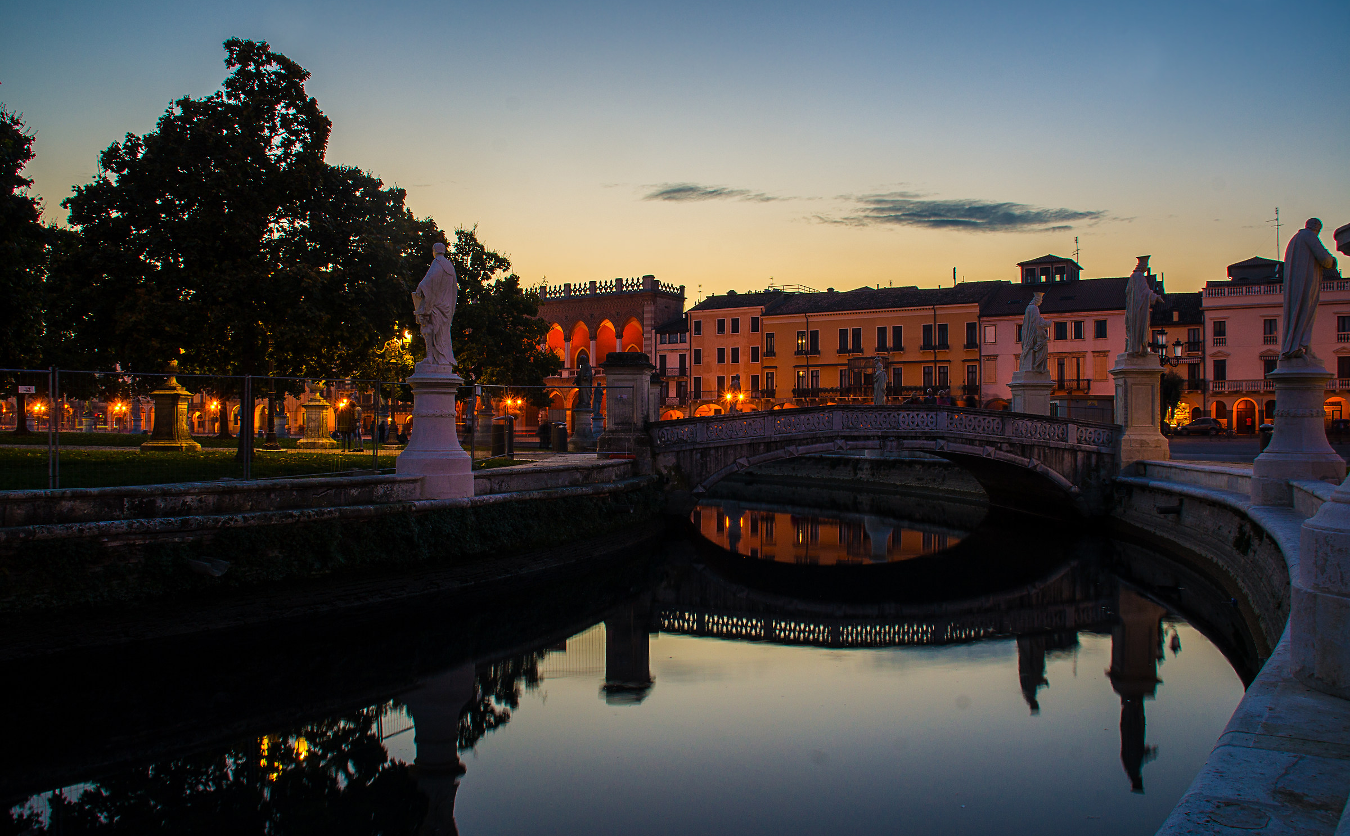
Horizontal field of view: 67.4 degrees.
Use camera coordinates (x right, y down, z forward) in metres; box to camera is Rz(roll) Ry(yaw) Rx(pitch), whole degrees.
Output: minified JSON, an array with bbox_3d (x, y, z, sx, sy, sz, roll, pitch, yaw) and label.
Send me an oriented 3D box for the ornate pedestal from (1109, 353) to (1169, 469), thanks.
[{"bbox_3d":[15.268,-0.200,33.300,1.500,3.800,1.500,0,0,6],"label":"ornate pedestal"}]

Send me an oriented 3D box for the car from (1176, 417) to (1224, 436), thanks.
[{"bbox_3d":[44.115,0.710,85.000,4.100,1.530,1.750,0,0,30],"label":"car"}]

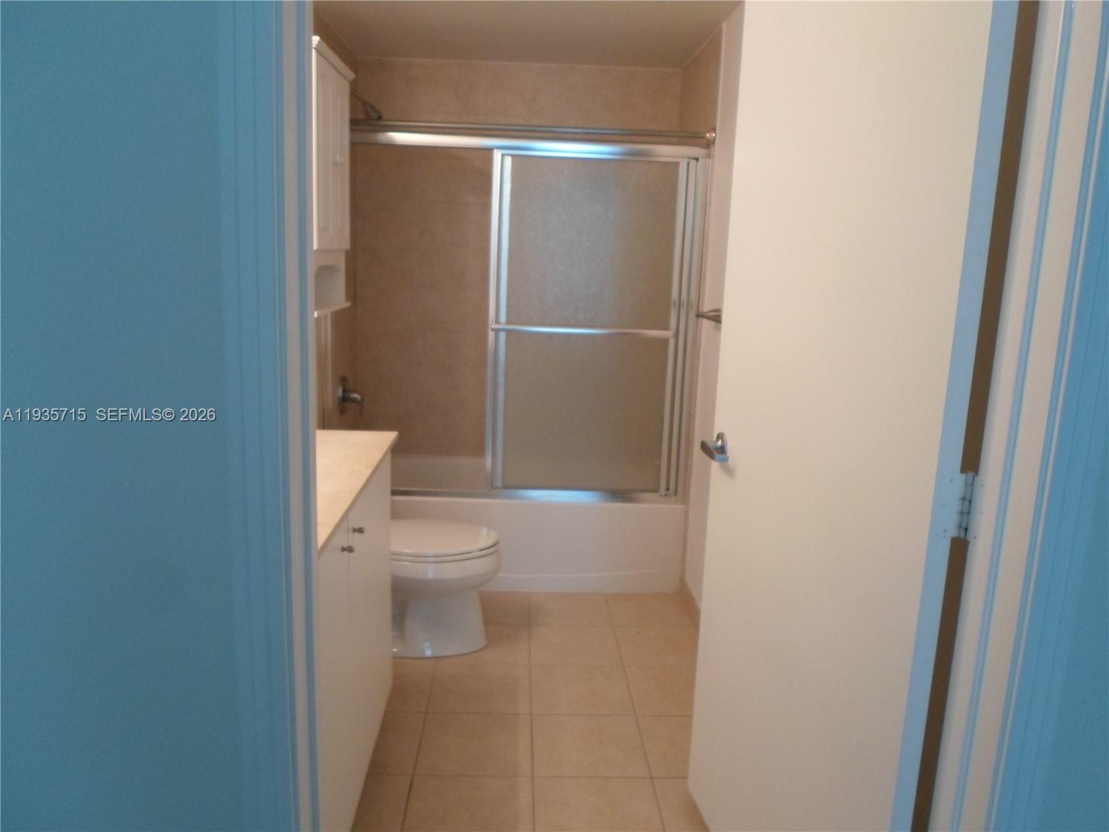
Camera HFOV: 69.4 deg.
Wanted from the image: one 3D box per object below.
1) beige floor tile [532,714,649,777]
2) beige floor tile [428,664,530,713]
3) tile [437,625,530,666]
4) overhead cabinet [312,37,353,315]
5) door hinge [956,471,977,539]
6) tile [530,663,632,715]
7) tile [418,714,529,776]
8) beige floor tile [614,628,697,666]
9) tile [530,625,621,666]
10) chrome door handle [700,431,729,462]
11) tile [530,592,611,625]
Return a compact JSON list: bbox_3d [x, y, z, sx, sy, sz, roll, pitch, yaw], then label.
[{"bbox_3d":[0.096,0.934,2.270,0.312,0.010,0.304,2,11,-3],"label":"beige floor tile"},{"bbox_3d":[-0.231,0.870,2.552,0.312,0.010,0.304,2,11,-3],"label":"beige floor tile"},{"bbox_3d":[-0.243,0.814,2.848,0.312,0.010,0.304,2,11,-3],"label":"tile"},{"bbox_3d":[-0.786,-0.736,2.593,0.190,0.800,0.500,2,11,-3],"label":"overhead cabinet"},{"bbox_3d":[0.566,0.123,1.100,0.018,0.090,0.018,2,11,-3],"label":"door hinge"},{"bbox_3d":[0.084,0.879,2.566,0.312,0.010,0.304,2,11,-3],"label":"tile"},{"bbox_3d":[-0.219,0.925,2.256,0.312,0.010,0.304,2,11,-3],"label":"tile"},{"bbox_3d":[0.386,0.832,2.877,0.312,0.010,0.304,2,11,-3],"label":"beige floor tile"},{"bbox_3d":[0.072,0.823,2.863,0.312,0.010,0.304,2,11,-3],"label":"tile"},{"bbox_3d":[0.369,0.070,1.805,0.055,0.055,0.110,0,11,-10],"label":"chrome door handle"},{"bbox_3d":[0.060,0.768,3.159,0.312,0.010,0.304,2,11,-3],"label":"tile"}]

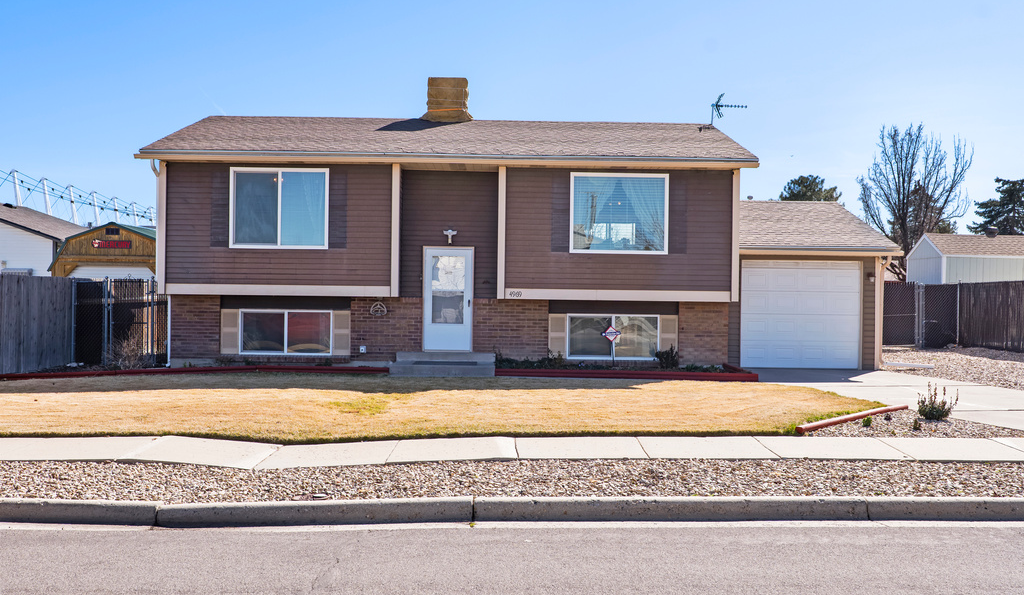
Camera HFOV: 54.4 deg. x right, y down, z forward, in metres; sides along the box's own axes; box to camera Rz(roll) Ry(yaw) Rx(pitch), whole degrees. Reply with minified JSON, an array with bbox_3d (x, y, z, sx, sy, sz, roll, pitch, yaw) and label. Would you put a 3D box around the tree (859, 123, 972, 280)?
[{"bbox_3d":[16.197,-2.804,40.006,4.600,8.450,4.600,1,0,-1],"label":"tree"}]

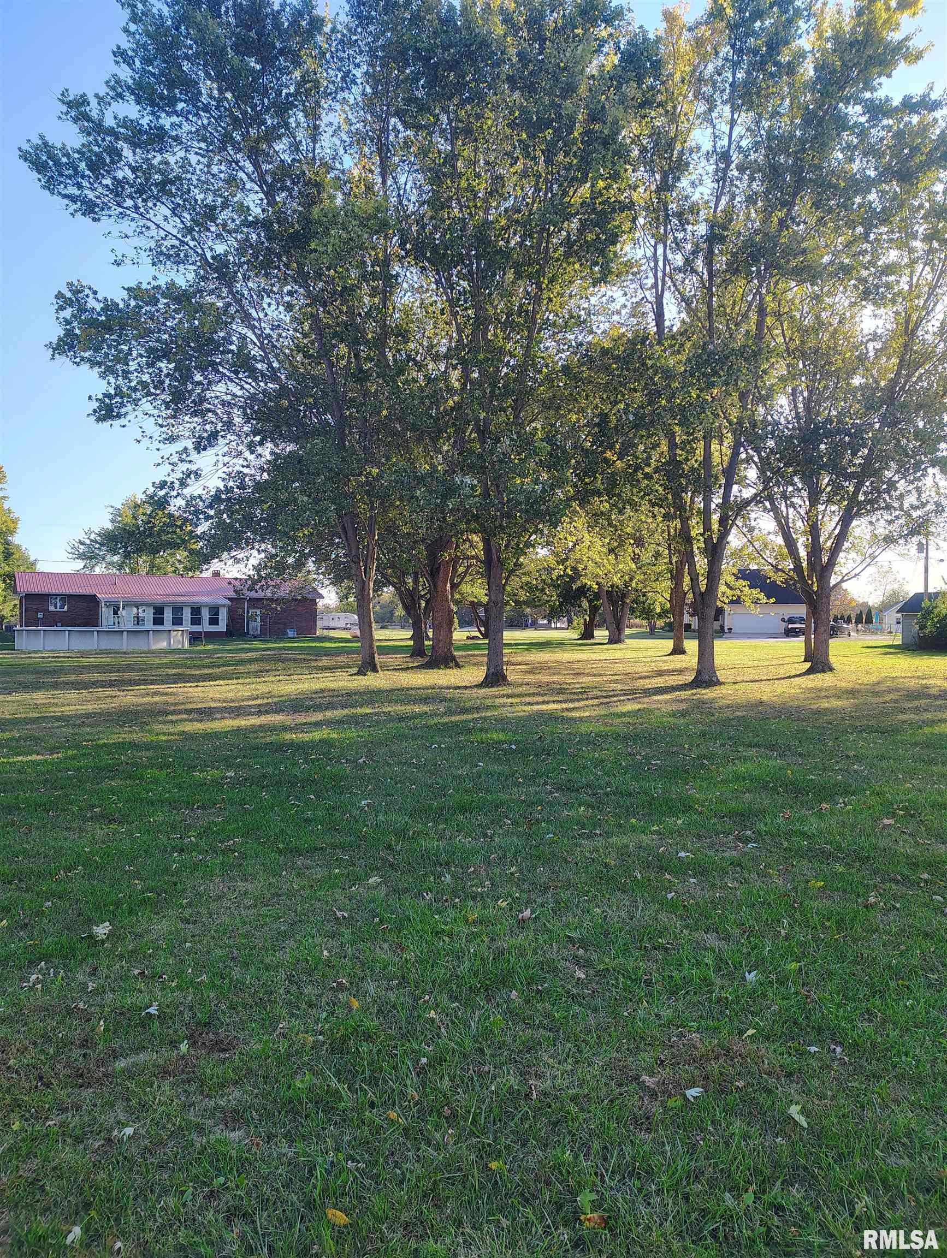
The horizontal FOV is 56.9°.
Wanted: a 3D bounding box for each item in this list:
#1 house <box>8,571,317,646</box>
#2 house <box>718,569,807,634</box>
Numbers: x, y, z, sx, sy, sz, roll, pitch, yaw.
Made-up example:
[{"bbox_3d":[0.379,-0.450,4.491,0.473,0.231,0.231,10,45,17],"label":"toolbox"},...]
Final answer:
[{"bbox_3d":[-24.000,-1.962,70.700,22.800,5.000,12.900,0,1,-29],"label":"house"},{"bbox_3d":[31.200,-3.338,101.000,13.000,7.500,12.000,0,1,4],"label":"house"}]

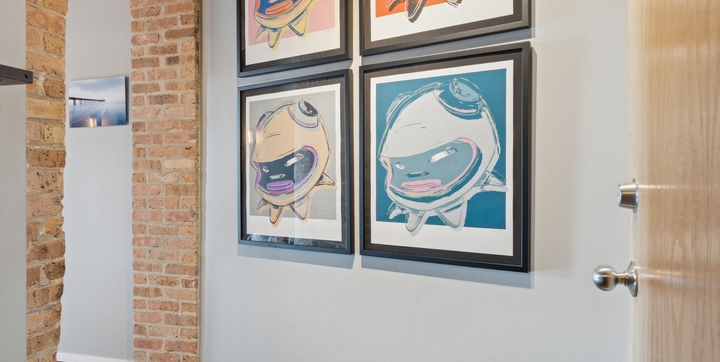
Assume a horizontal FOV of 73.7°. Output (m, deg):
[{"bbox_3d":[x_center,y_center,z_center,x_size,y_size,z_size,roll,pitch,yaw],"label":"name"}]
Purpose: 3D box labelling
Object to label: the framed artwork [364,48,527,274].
[{"bbox_3d":[0.294,-0.080,1.808,0.671,0.775,0.034,0,0,33],"label":"framed artwork"}]

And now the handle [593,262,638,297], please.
[{"bbox_3d":[0.500,0.192,0.951,0.077,0.069,0.069,0,0,19],"label":"handle"}]

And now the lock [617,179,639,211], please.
[{"bbox_3d":[0.523,0.028,0.943,0.028,0.066,0.066,0,0,19],"label":"lock"}]

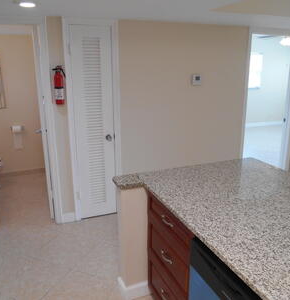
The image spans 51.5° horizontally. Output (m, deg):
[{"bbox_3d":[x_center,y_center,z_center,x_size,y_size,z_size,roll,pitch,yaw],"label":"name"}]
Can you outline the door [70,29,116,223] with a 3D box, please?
[{"bbox_3d":[-0.523,-0.233,3.190,0.418,2.031,0.038,-6,15,-20],"label":"door"}]

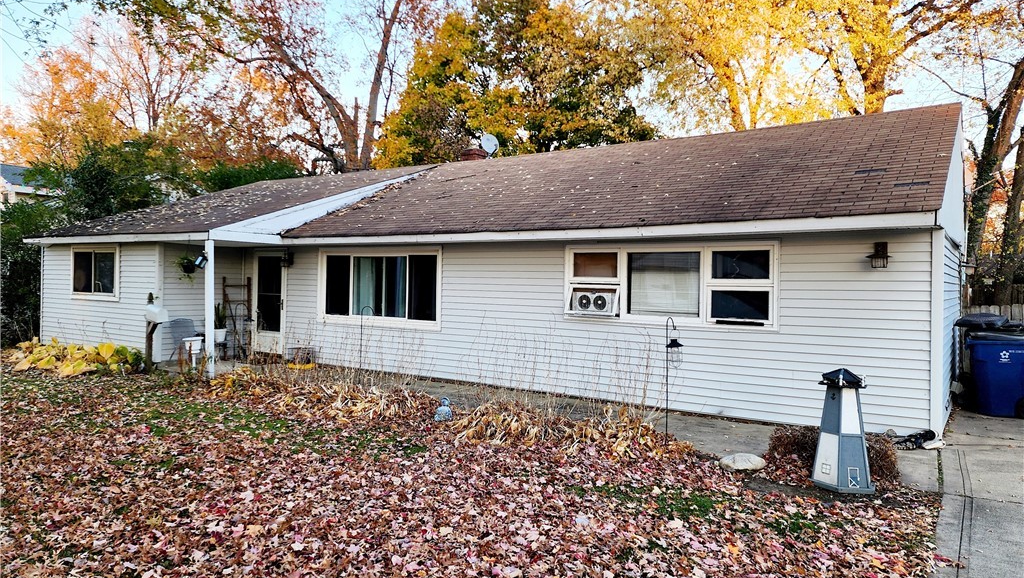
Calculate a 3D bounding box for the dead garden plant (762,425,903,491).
[{"bbox_3d":[2.740,1.358,5.780,1.030,0.420,0.700,1,0,36],"label":"dead garden plant"}]

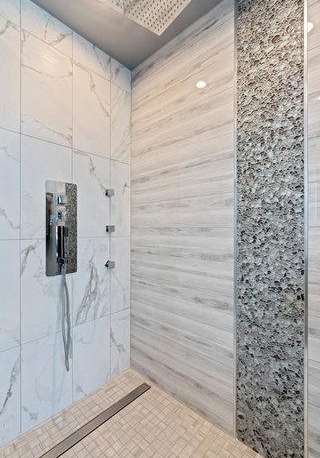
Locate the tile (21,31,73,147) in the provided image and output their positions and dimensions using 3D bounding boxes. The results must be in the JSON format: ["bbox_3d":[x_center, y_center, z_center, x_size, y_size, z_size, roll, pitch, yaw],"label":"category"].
[{"bbox_3d":[-0.704,-0.854,1.345,0.010,0.610,0.303,0,0,43],"label":"tile"}]

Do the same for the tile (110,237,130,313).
[{"bbox_3d":[-0.323,0.366,1.750,0.010,0.610,0.203,0,0,43],"label":"tile"}]

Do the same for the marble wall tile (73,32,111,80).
[{"bbox_3d":[-0.496,-1.258,1.567,0.010,0.198,0.303,0,0,43],"label":"marble wall tile"}]

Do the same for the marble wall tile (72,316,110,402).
[{"bbox_3d":[-0.496,0.927,1.565,0.010,0.513,0.303,0,0,43],"label":"marble wall tile"}]

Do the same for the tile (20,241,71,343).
[{"bbox_3d":[-0.703,0.365,1.344,0.010,0.610,0.303,0,0,43],"label":"tile"}]

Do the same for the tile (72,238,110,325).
[{"bbox_3d":[-0.496,0.366,1.565,0.010,0.610,0.303,0,0,43],"label":"tile"}]

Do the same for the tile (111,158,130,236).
[{"bbox_3d":[-0.324,-0.244,1.751,0.010,0.610,0.203,0,0,43],"label":"tile"}]

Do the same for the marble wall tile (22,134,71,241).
[{"bbox_3d":[-0.703,-0.244,1.345,0.010,0.610,0.303,0,0,43],"label":"marble wall tile"}]

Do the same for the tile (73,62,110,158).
[{"bbox_3d":[-0.496,-0.854,1.567,0.010,0.610,0.303,0,0,43],"label":"tile"}]

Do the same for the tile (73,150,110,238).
[{"bbox_3d":[-0.496,-0.244,1.566,0.010,0.610,0.303,0,0,43],"label":"tile"}]

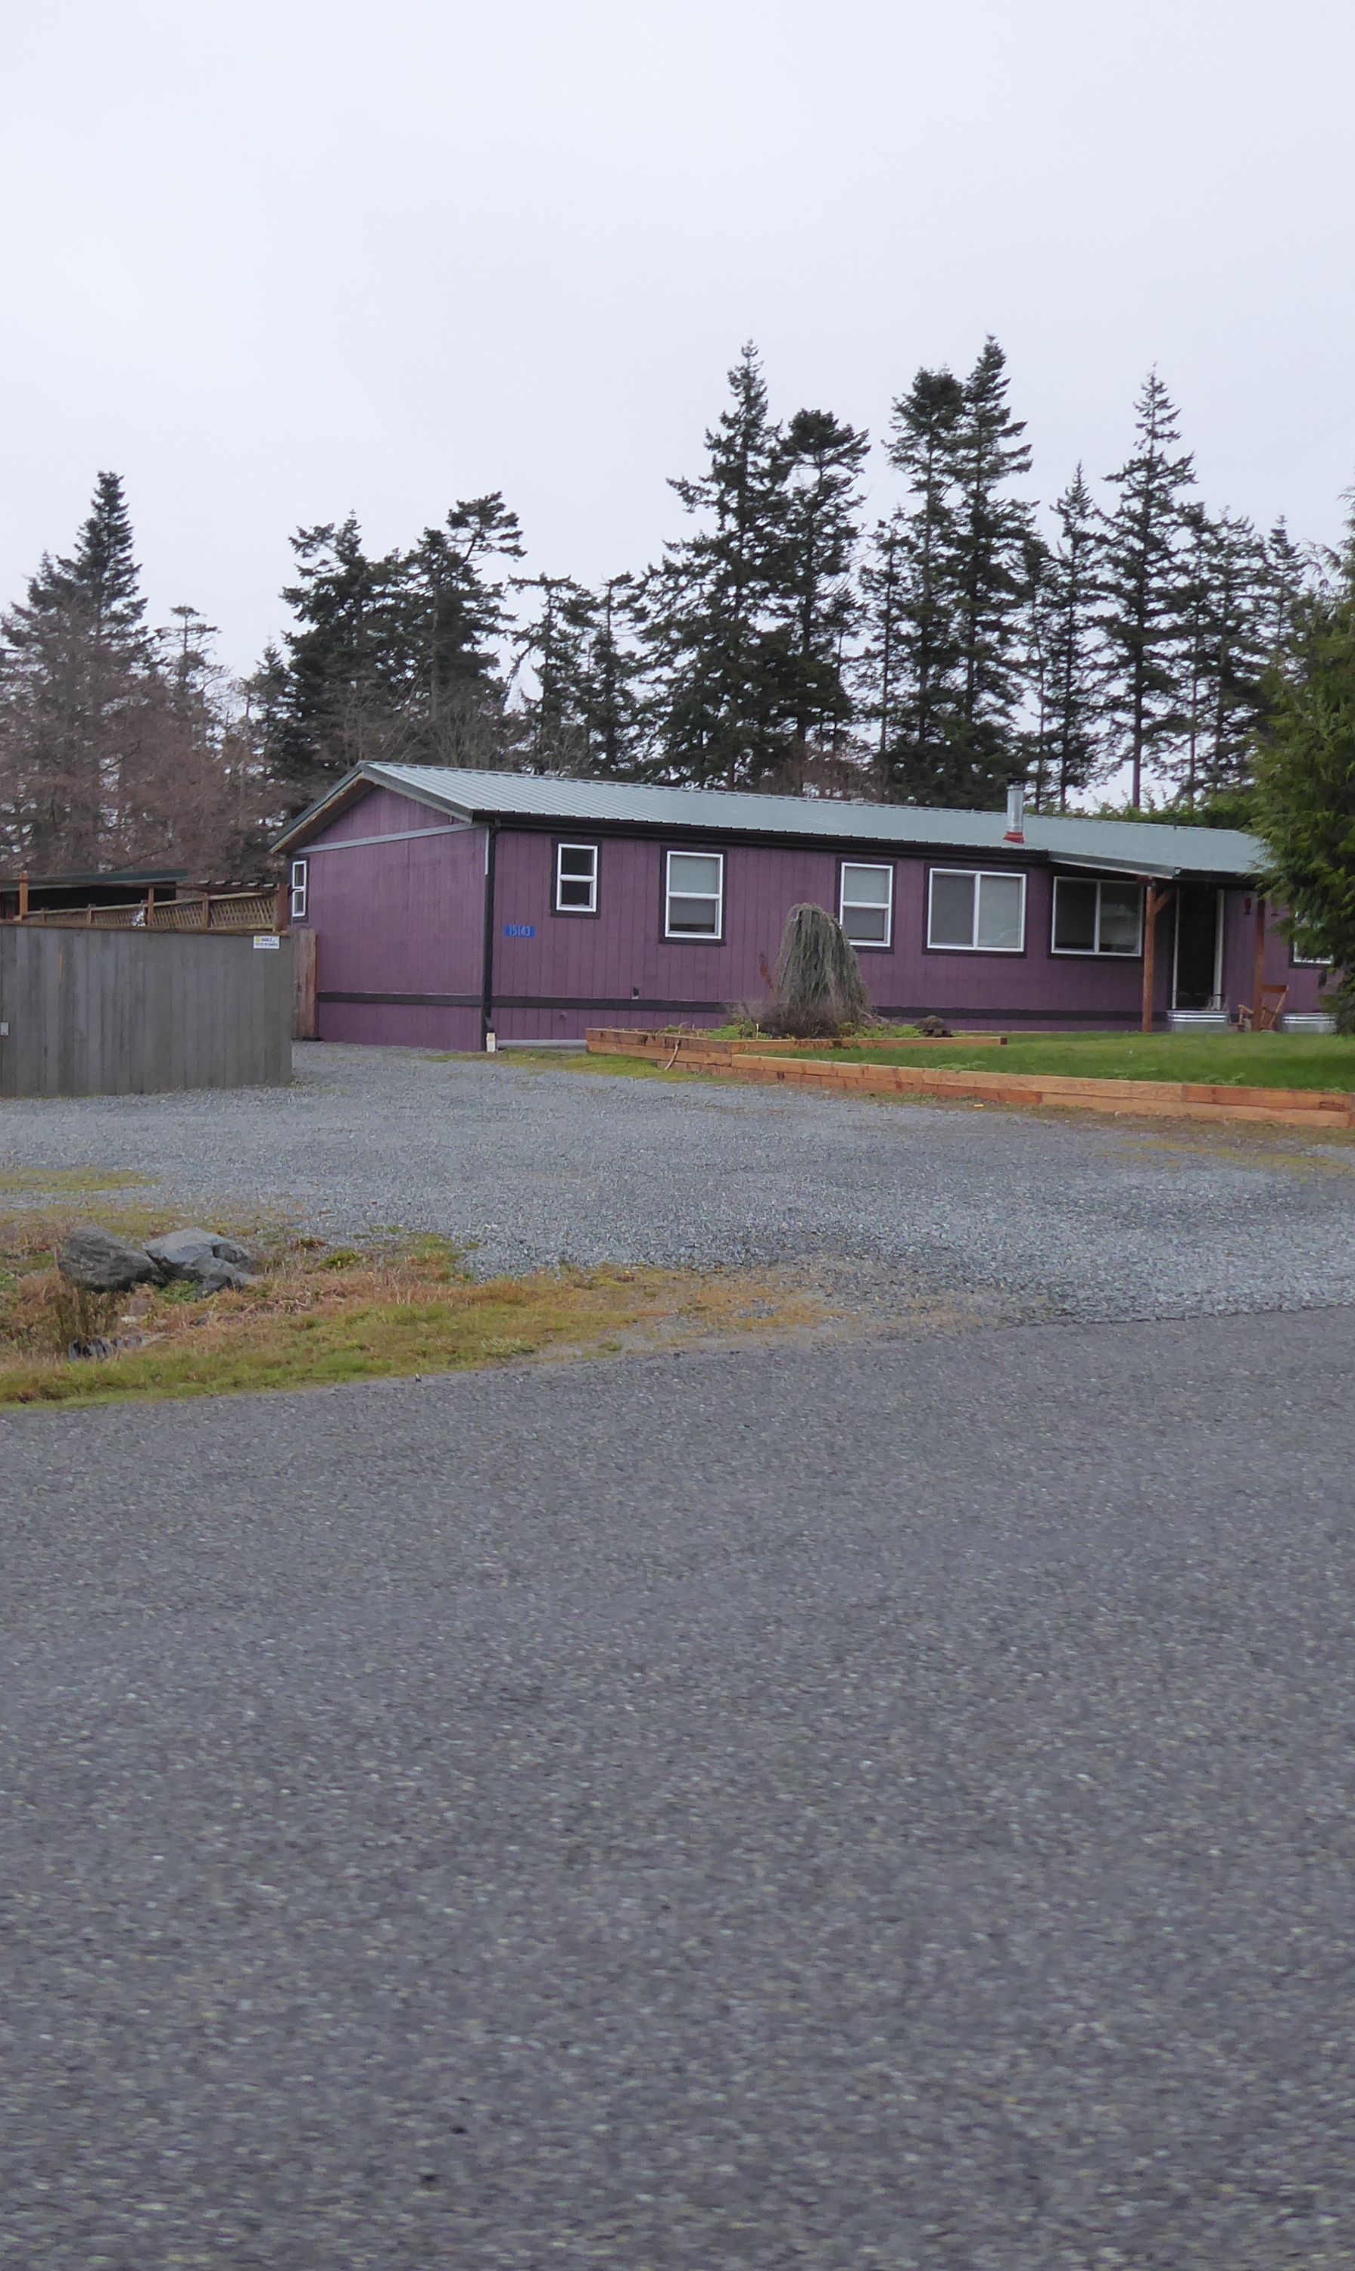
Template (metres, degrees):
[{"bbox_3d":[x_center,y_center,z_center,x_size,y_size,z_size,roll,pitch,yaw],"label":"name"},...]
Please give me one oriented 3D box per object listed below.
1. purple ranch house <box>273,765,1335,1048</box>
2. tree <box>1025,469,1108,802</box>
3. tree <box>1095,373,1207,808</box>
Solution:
[{"bbox_3d":[3.668,-3.607,37.767,19.100,4.300,9.065,0,4,-29],"label":"purple ranch house"},{"bbox_3d":[13.220,-13.124,75.242,3.008,19.424,3.008,2,3,10],"label":"tree"},{"bbox_3d":[15.496,-14.137,72.229,3.851,21.949,3.851,3,4,12],"label":"tree"}]

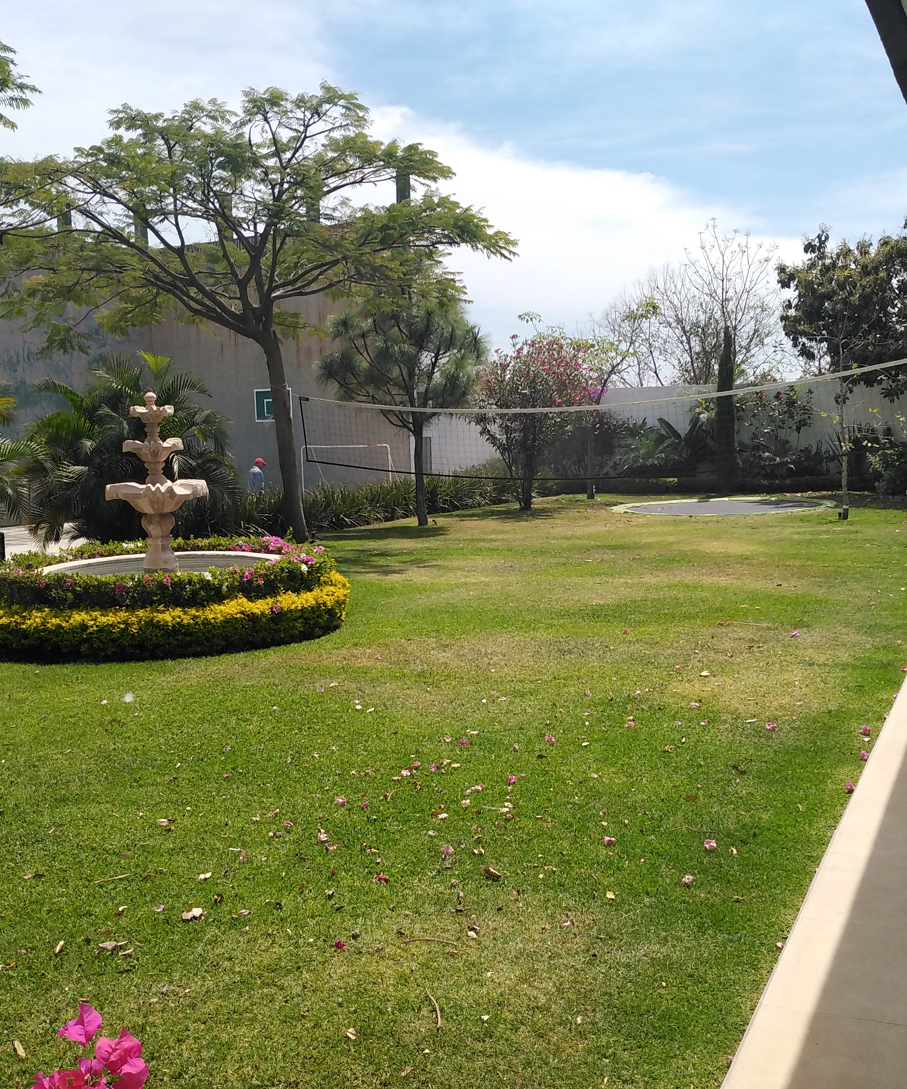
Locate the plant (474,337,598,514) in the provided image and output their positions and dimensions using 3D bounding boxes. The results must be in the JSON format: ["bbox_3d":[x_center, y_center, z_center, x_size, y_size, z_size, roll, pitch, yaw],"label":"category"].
[{"bbox_3d":[1.539,-2.447,21.712,2.450,3.530,2.400,-2,6,4],"label":"plant"}]

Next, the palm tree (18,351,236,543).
[{"bbox_3d":[-5.021,-1.383,16.439,3.200,3.030,3.000,-4,6,-17],"label":"palm tree"}]

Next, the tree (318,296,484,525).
[{"bbox_3d":[-0.940,-2.401,19.280,2.950,4.140,2.800,-2,6,-2],"label":"tree"}]

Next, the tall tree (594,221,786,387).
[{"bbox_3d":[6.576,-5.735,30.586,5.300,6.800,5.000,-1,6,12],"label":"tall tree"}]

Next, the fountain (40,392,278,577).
[{"bbox_3d":[-2.839,-0.413,10.280,2.330,2.050,2.330,-4,6,-15],"label":"fountain"}]

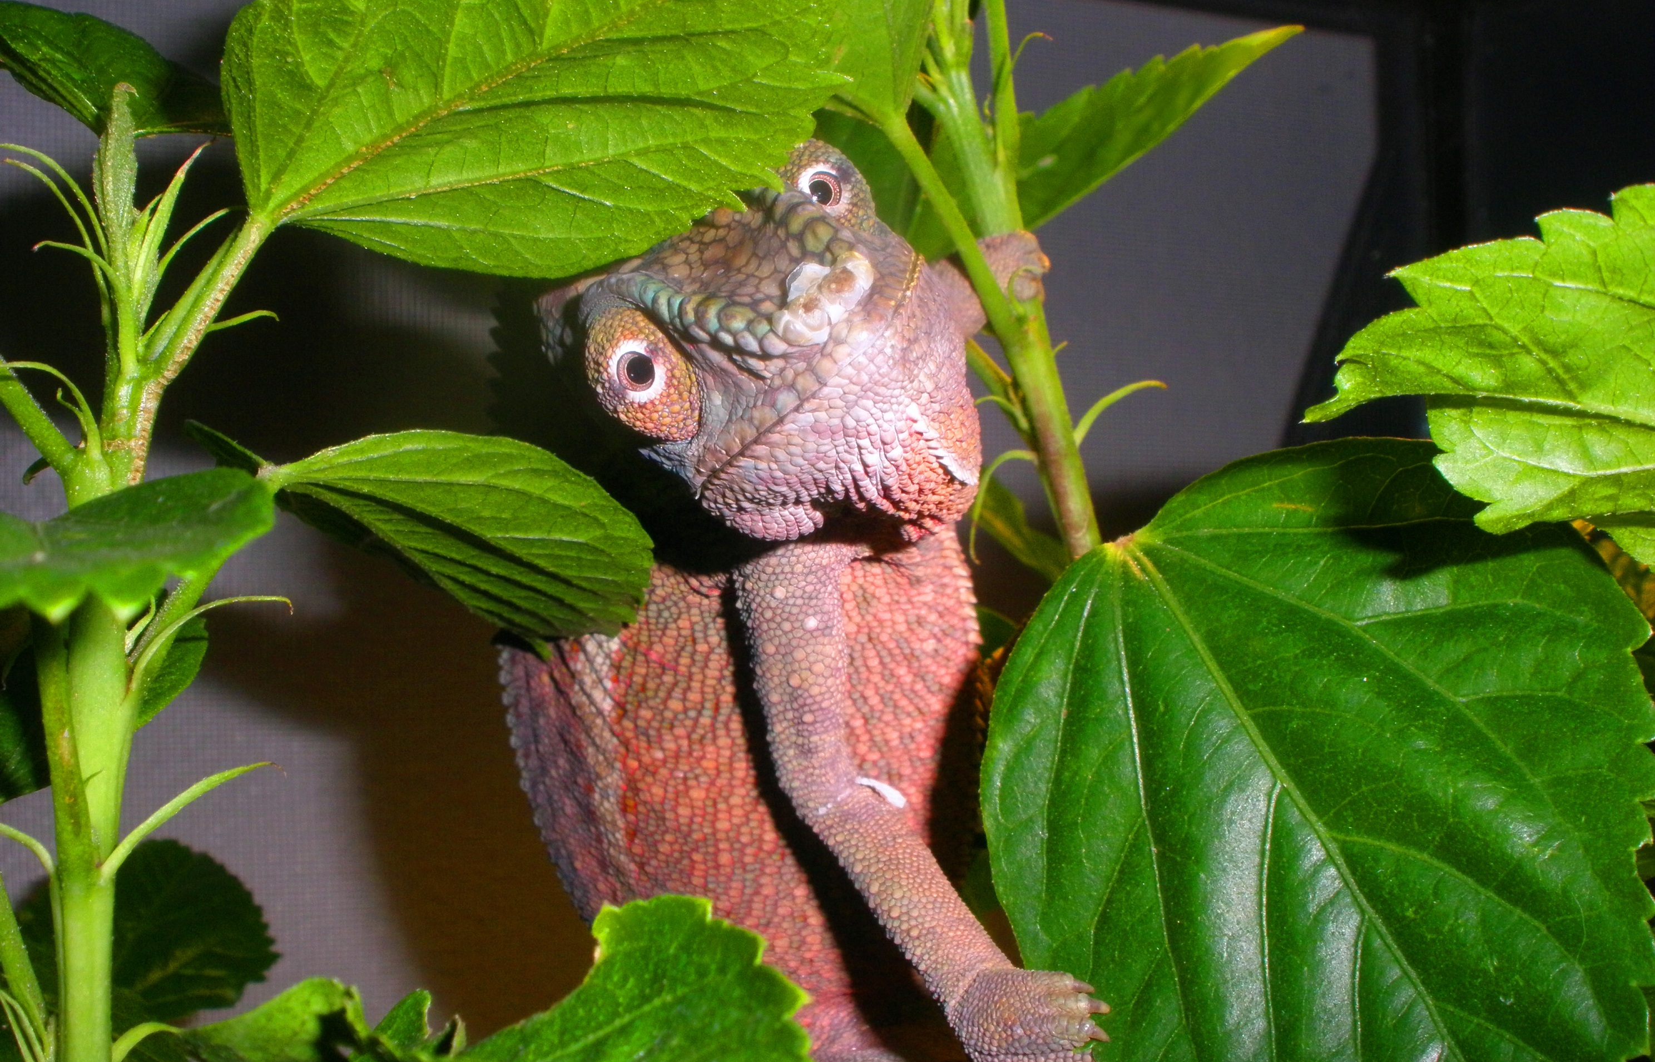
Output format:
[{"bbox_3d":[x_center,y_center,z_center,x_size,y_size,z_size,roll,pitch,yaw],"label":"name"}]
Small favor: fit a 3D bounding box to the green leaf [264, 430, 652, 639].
[{"bbox_3d":[-0.049,0.001,0.280,0.053,0.025,0.028,23,0,0],"label":"green leaf"}]

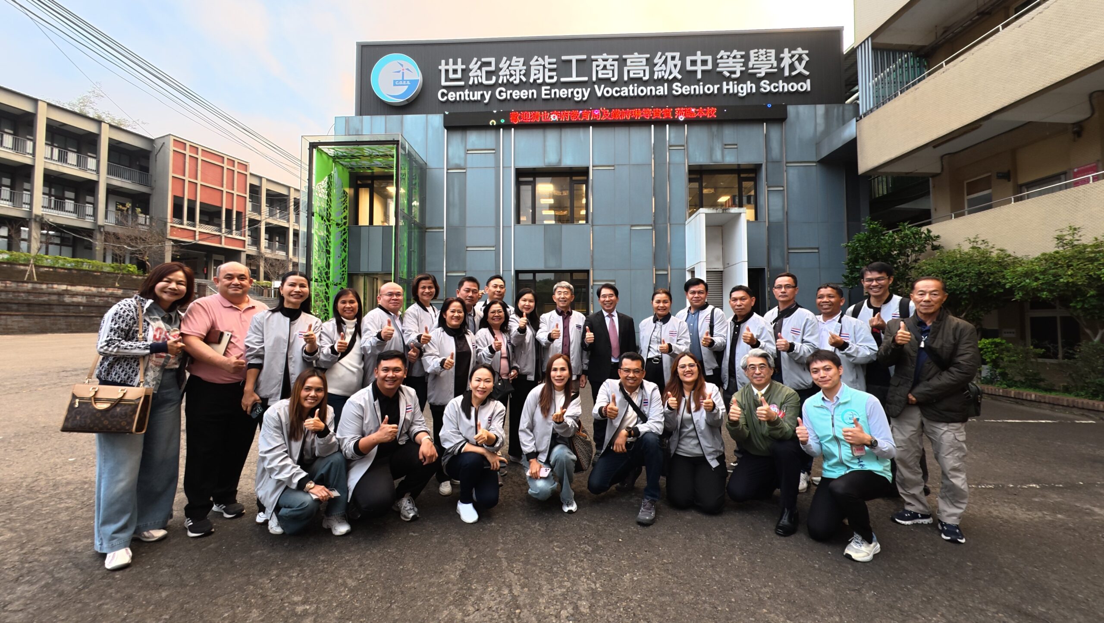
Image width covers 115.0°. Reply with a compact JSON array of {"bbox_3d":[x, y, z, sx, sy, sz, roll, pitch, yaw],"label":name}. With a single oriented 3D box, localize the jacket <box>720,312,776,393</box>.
[{"bbox_3d":[1.641,0.343,2.940,0.460,0.650,0.340,-2,-2,42],"label":"jacket"}]

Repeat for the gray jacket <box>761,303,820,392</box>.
[{"bbox_3d":[1.910,0.279,2.793,0.450,0.650,0.310,-2,-2,42],"label":"gray jacket"}]

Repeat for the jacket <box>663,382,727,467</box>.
[{"bbox_3d":[1.030,0.813,2.520,0.450,0.600,0.360,-1,-2,25],"label":"jacket"}]

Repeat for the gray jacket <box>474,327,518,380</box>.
[{"bbox_3d":[-0.465,0.377,2.950,0.400,0.525,0.300,1,-2,-20],"label":"gray jacket"}]

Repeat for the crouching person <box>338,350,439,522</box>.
[{"bbox_3d":[-1.120,0.835,2.501,0.640,1.120,0.680,0,-2,-20],"label":"crouching person"}]

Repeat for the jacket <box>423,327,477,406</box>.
[{"bbox_3d":[-0.790,0.417,2.729,0.420,0.590,0.310,1,-2,-22],"label":"jacket"}]

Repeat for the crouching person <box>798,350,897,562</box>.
[{"bbox_3d":[1.855,0.815,2.239,0.550,1.130,0.680,-1,-2,38],"label":"crouching person"}]

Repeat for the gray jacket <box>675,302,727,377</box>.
[{"bbox_3d":[1.319,0.245,3.080,0.480,0.630,0.300,-1,-2,32],"label":"gray jacket"}]

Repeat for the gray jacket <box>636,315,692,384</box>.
[{"bbox_3d":[0.928,0.319,2.920,0.440,0.580,0.320,-1,-2,24],"label":"gray jacket"}]

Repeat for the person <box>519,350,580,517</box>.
[{"bbox_3d":[-0.010,0.868,2.585,0.440,1.040,0.560,0,-2,-12],"label":"person"}]

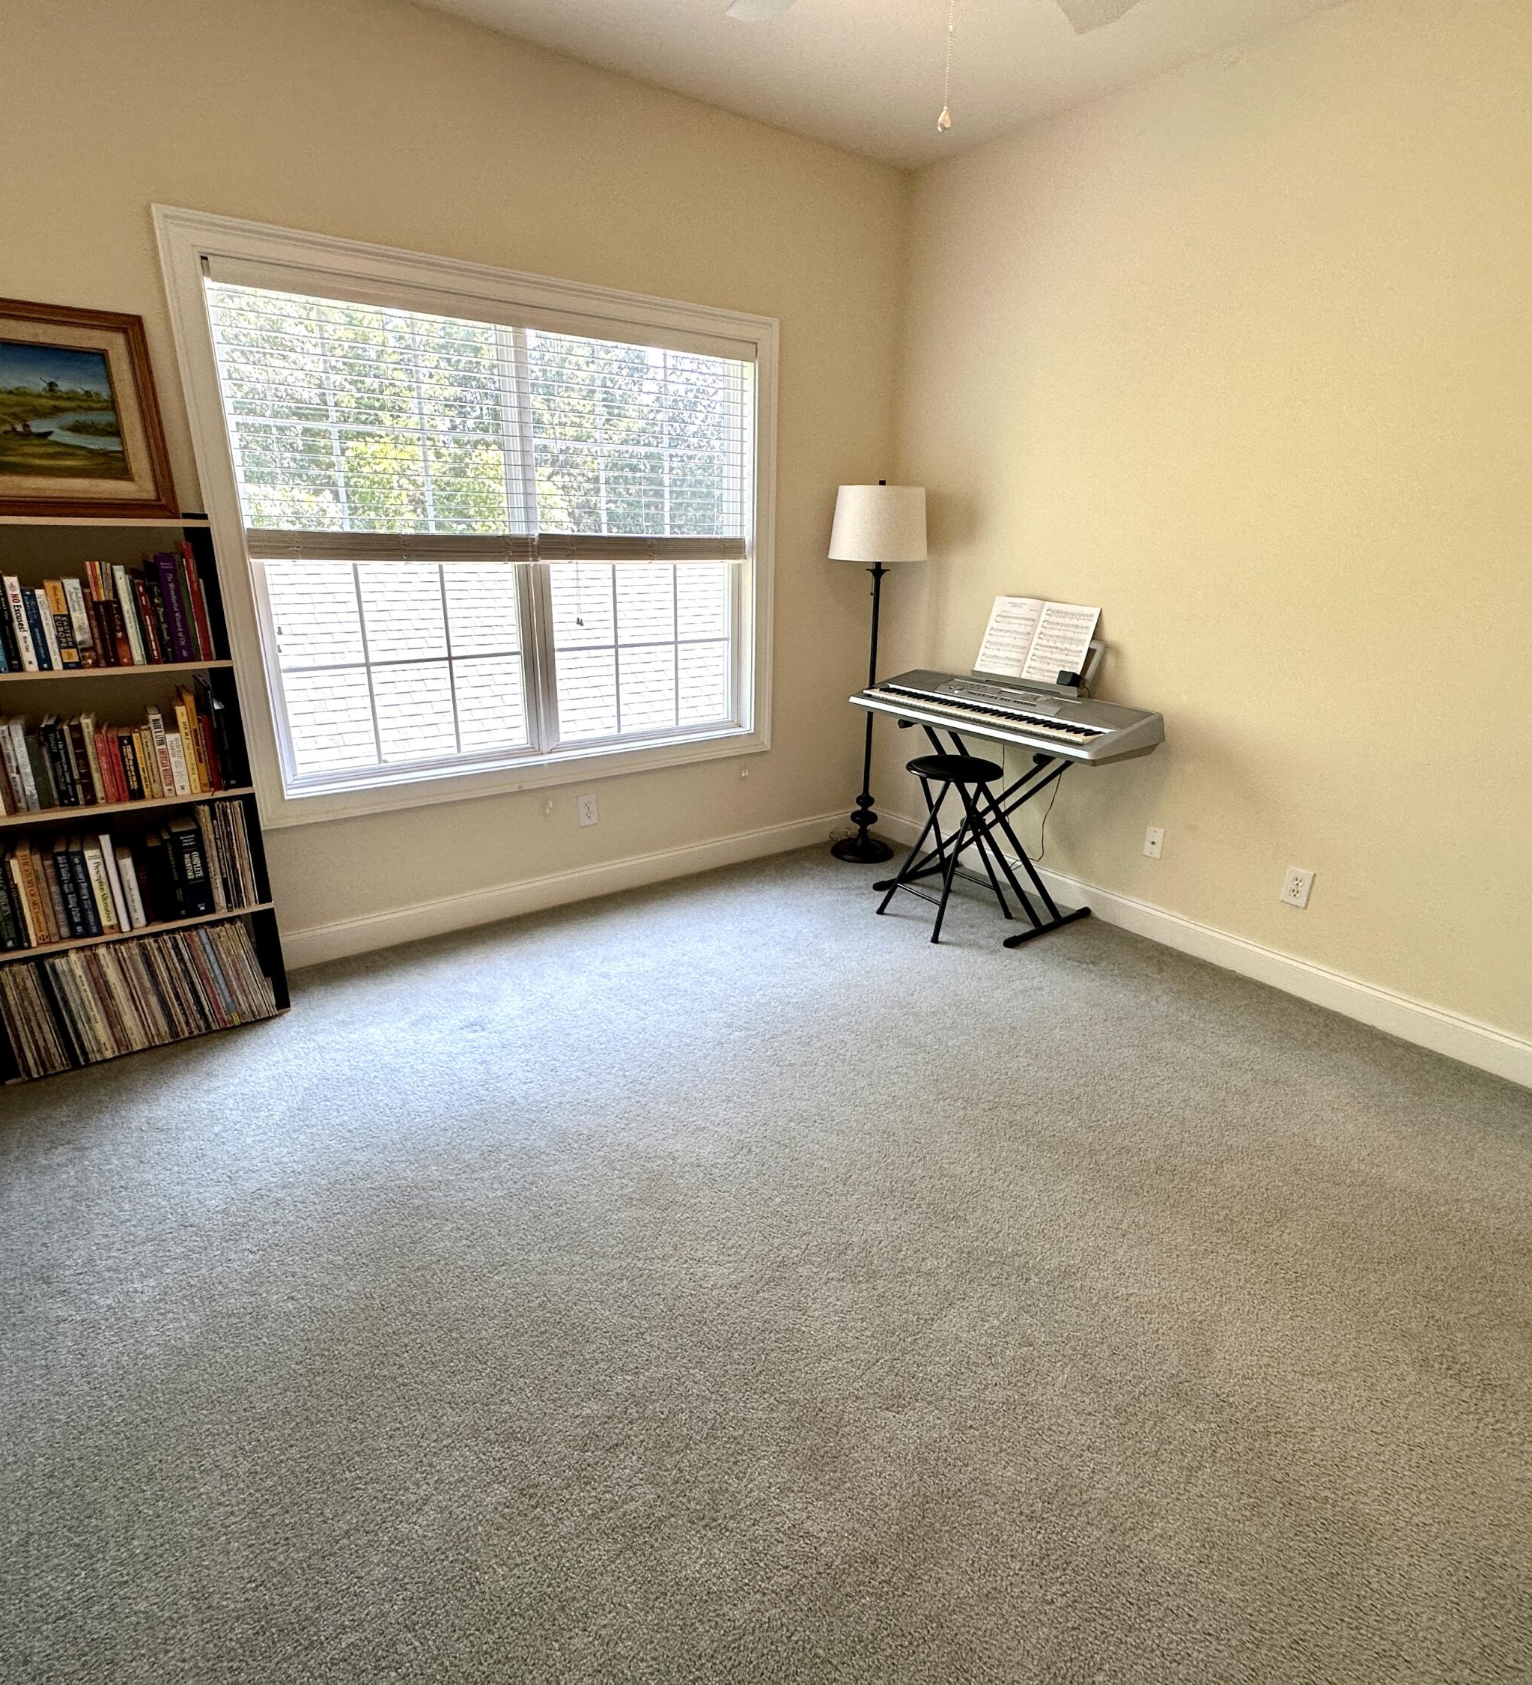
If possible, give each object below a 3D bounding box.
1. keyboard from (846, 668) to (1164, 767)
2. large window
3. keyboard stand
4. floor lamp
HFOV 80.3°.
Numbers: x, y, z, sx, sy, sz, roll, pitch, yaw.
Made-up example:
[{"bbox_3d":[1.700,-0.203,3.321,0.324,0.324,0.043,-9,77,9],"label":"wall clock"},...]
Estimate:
[{"bbox_3d":[0.854,-0.503,3.466,0.388,0.134,1.174,-13,24,-35],"label":"keyboard"},{"bbox_3d":[-0.775,-1.005,3.139,1.978,1.653,0.111,-13,24,-35],"label":"large window"},{"bbox_3d":[0.874,-0.087,3.538,0.496,0.701,0.698,-13,24,-35],"label":"keyboard stand"},{"bbox_3d":[0.466,-0.698,3.911,0.410,1.591,0.410,1,19,0],"label":"floor lamp"}]

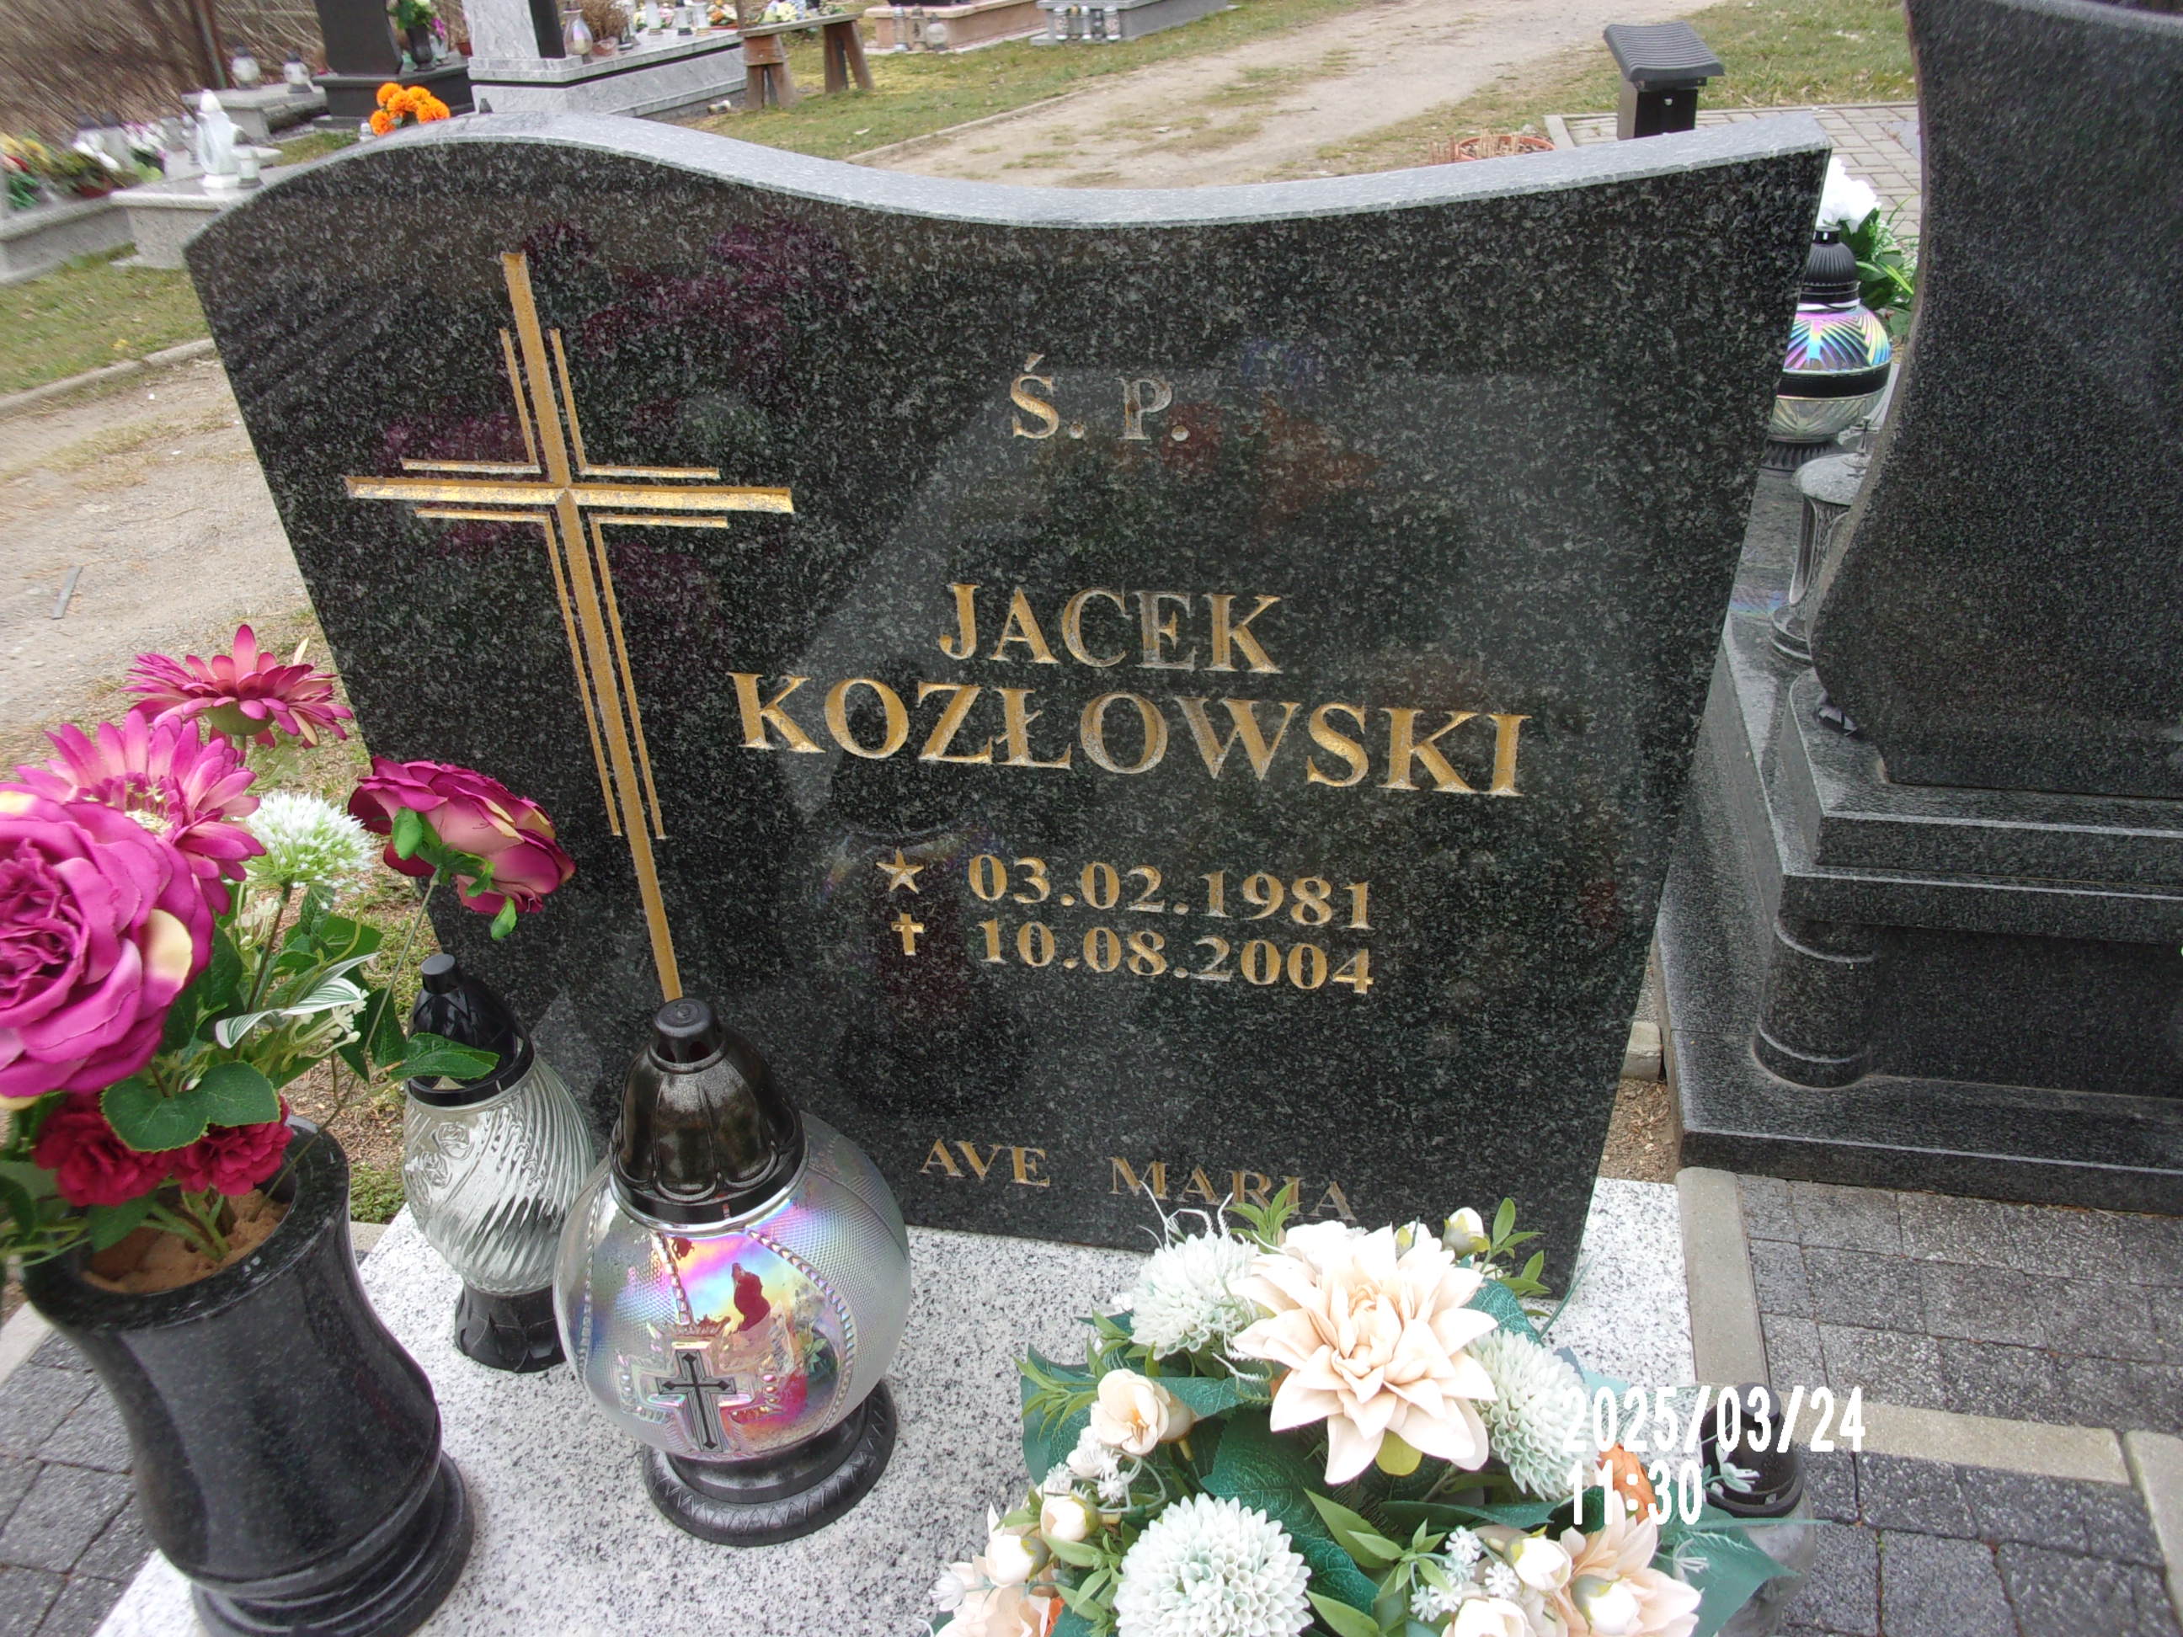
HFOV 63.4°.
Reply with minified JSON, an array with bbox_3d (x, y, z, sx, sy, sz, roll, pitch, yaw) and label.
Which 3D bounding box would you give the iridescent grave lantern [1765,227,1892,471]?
[{"bbox_3d":[0.975,-0.645,2.410,0.219,0.304,0.219,4,33,11],"label":"iridescent grave lantern"}]

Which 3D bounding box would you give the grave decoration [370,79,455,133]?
[{"bbox_3d":[-2.360,-2.419,6.130,0.330,0.300,0.300,4,33,11],"label":"grave decoration"}]

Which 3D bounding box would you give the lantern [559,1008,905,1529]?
[{"bbox_3d":[-0.222,0.265,1.091,0.217,0.358,0.217,-2,32,2],"label":"lantern"}]

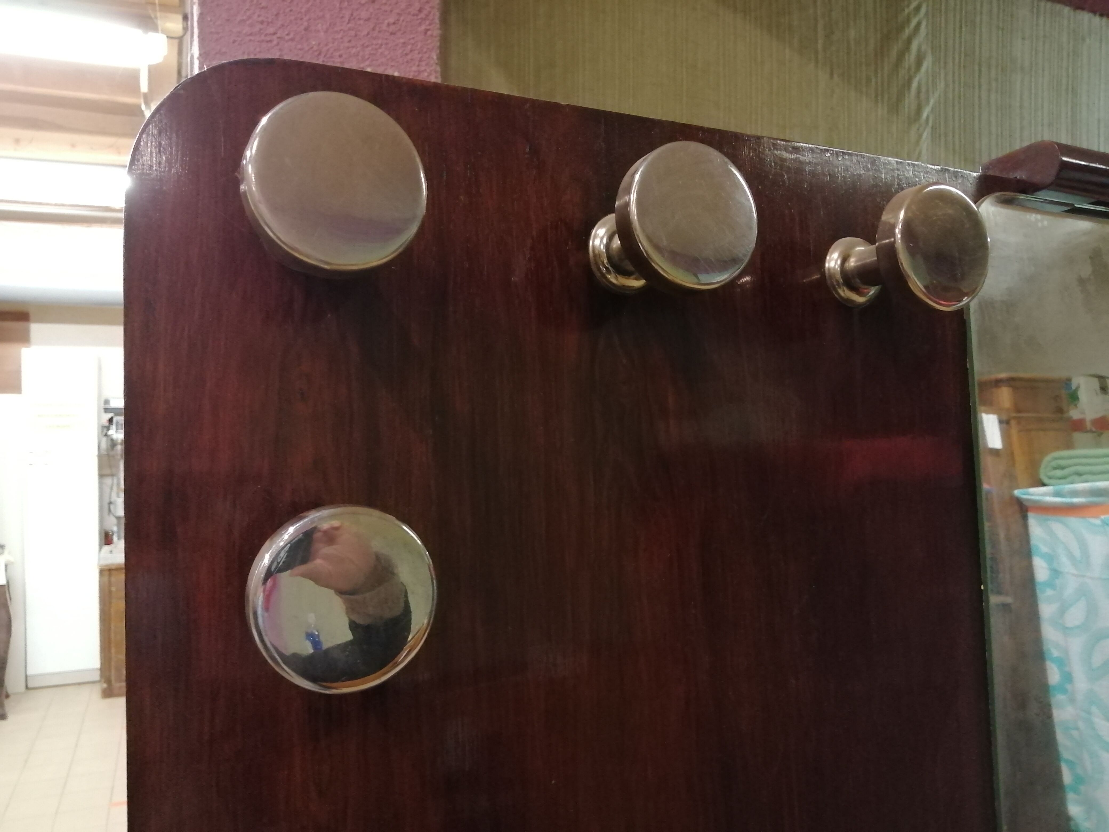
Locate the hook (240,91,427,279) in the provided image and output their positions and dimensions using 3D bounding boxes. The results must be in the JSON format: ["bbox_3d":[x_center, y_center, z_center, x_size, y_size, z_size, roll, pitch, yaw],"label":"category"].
[{"bbox_3d":[-0.086,-0.079,0.314,0.062,0.062,0.064,0,-3,-24],"label":"hook"}]

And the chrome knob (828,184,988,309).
[{"bbox_3d":[0.178,-0.081,0.431,0.062,0.062,0.064,0,-3,-24],"label":"chrome knob"}]

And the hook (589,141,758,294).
[{"bbox_3d":[0.047,-0.082,0.373,0.062,0.062,0.064,0,-3,-24],"label":"hook"}]

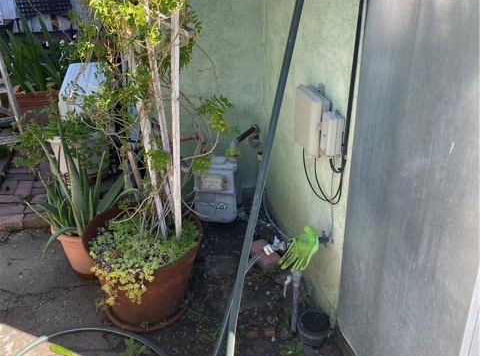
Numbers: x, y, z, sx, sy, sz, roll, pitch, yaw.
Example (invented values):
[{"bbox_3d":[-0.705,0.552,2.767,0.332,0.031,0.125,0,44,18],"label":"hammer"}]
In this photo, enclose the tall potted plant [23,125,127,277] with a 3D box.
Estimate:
[{"bbox_3d":[-0.744,0.112,2.156,0.460,0.700,0.410,-1,25,0],"label":"tall potted plant"}]

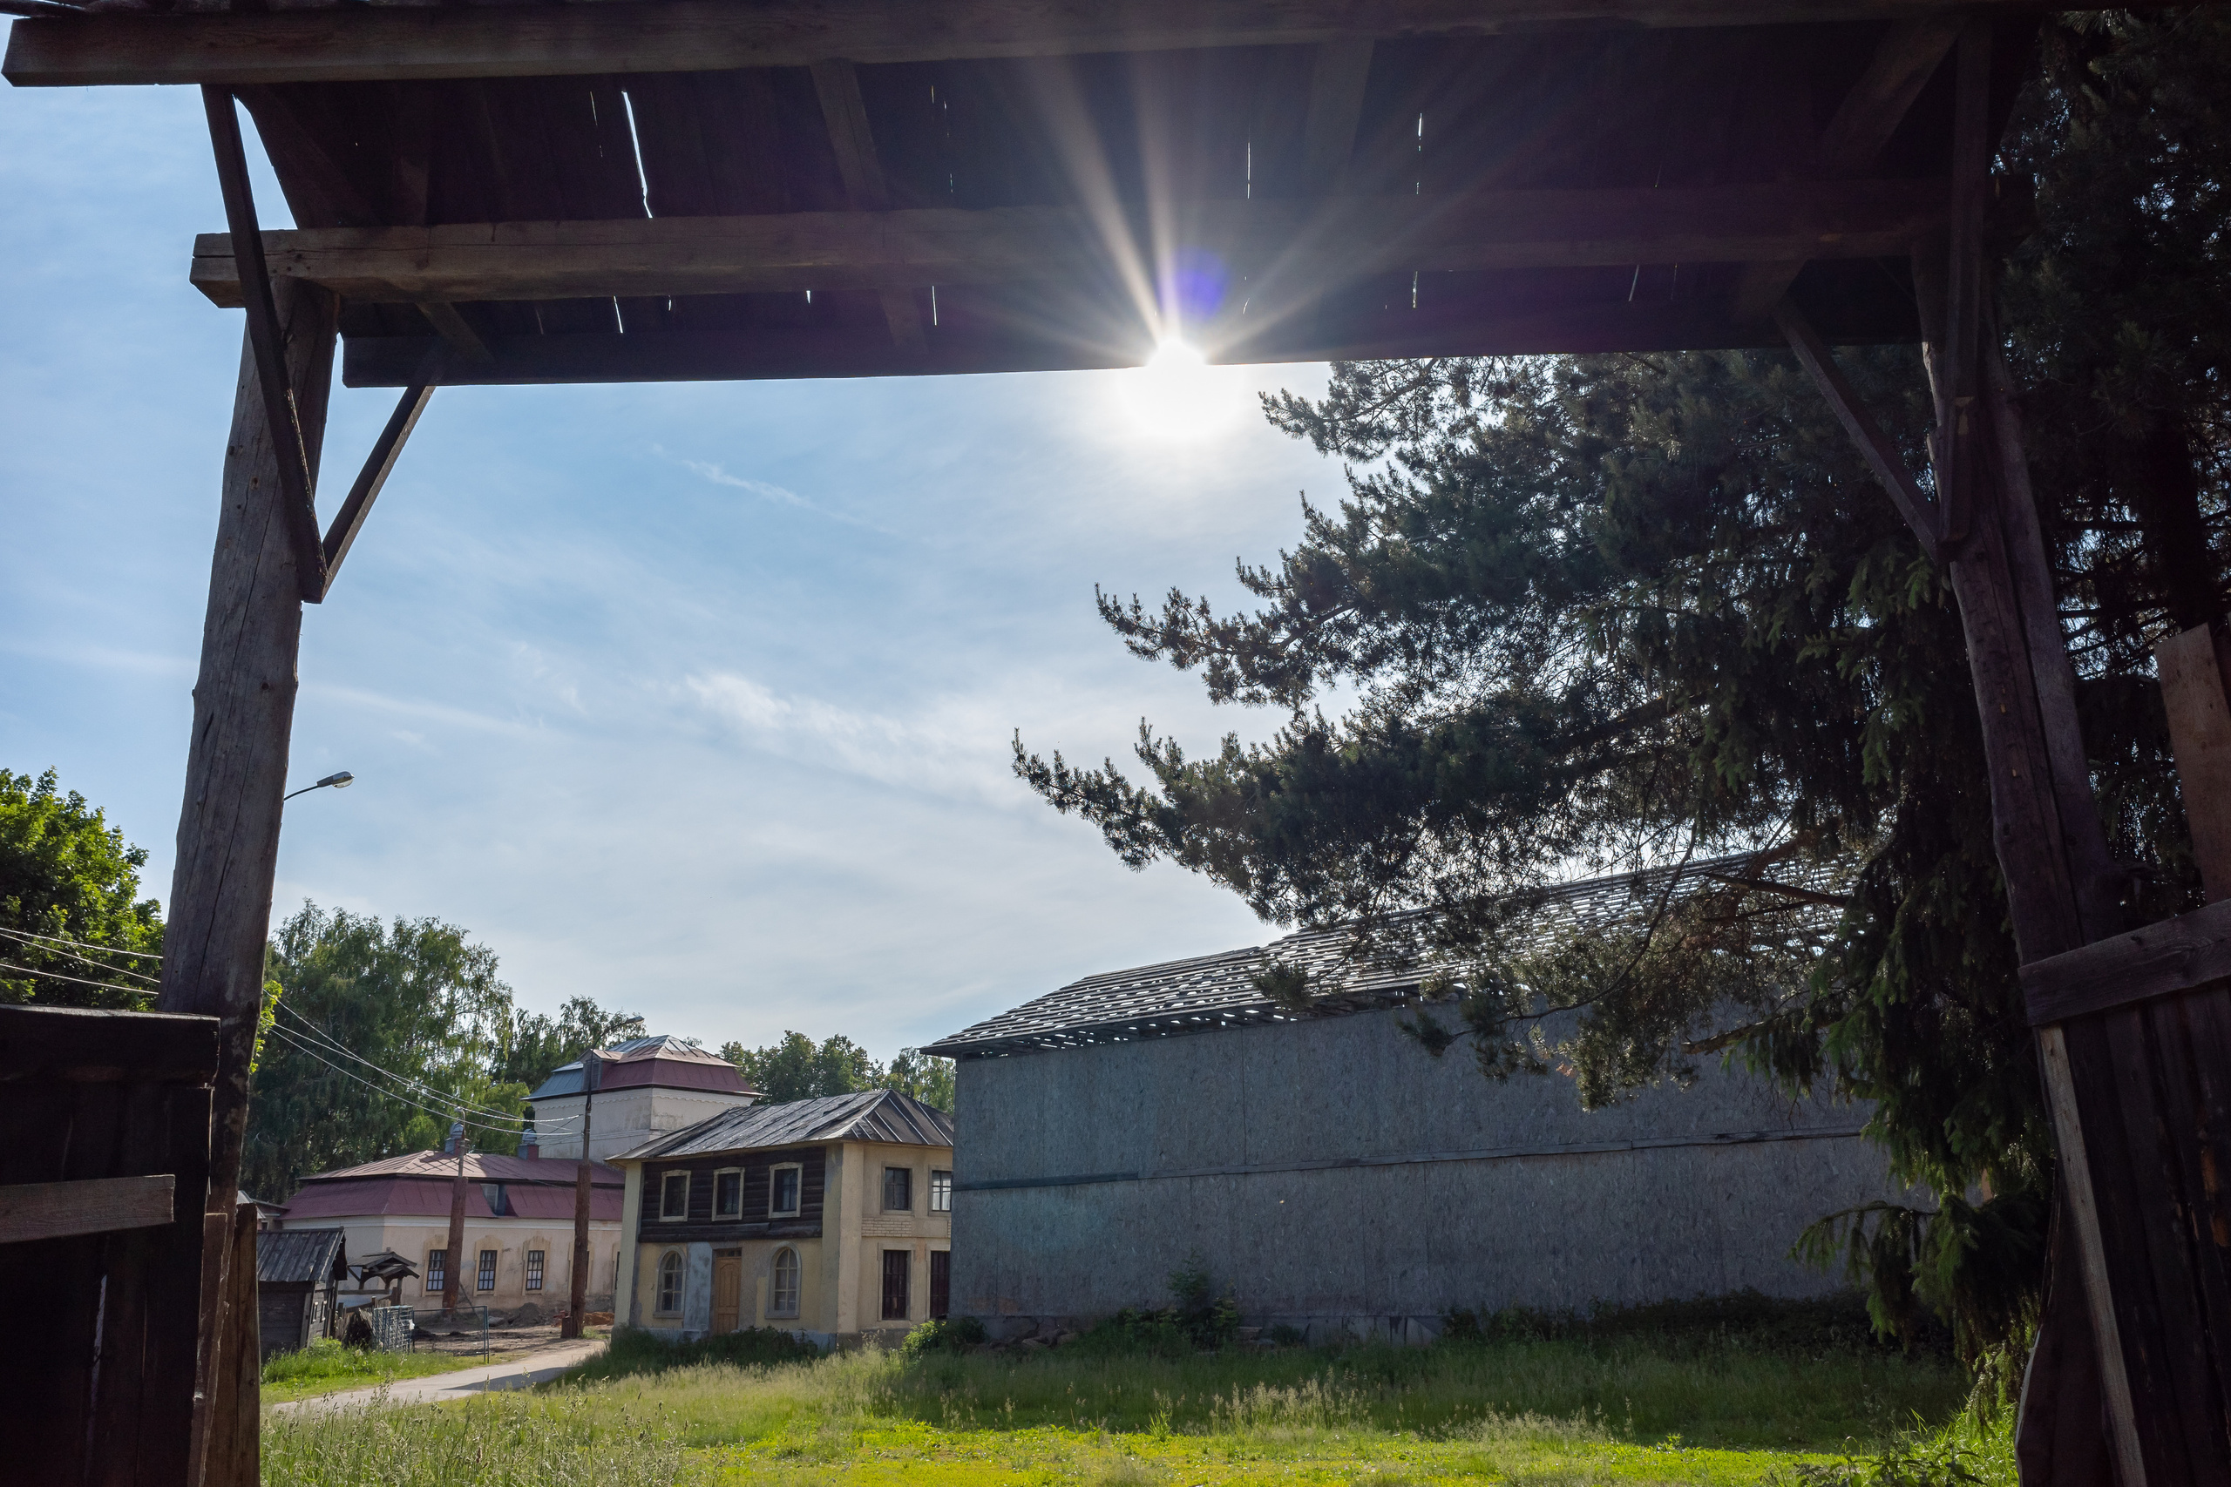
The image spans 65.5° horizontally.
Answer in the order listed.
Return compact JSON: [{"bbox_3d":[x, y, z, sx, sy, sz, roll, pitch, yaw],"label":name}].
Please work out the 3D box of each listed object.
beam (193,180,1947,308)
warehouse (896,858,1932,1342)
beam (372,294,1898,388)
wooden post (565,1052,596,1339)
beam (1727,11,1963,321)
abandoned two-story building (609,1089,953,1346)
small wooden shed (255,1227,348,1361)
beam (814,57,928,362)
[{"bbox_3d":[-0.046,-1.415,4.917,5.160,0.165,0.125,-1,-18,2],"label":"beam"},{"bbox_3d":[8.067,9.608,42.916,25.380,10.250,10.000,-14,-22,36],"label":"warehouse"},{"bbox_3d":[0.000,-1.310,5.606,5.100,0.190,0.090,-1,-18,2],"label":"beam"},{"bbox_3d":[-17.043,14.410,55.785,0.500,8.818,0.400,3,-18,-16],"label":"wooden post"},{"bbox_3d":[1.979,-1.610,4.843,0.160,0.120,1.580,-1,-18,2],"label":"beam"},{"bbox_3d":[-8.953,14.649,53.609,10.609,7.350,8.600,-14,-22,36],"label":"abandoned two-story building"},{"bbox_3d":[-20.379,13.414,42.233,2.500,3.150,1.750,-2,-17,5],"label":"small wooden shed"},{"bbox_3d":[-0.684,-1.557,4.936,0.110,0.120,1.580,-1,-18,2],"label":"beam"}]

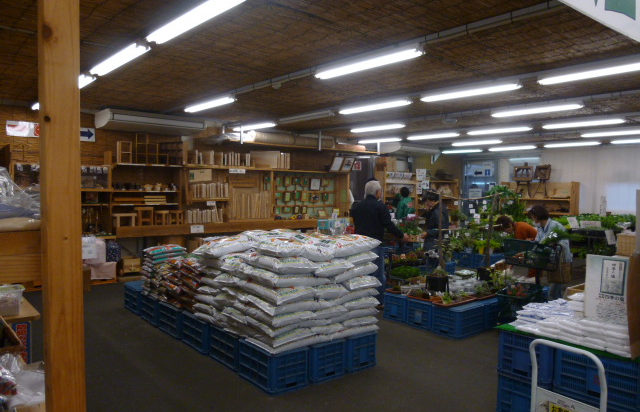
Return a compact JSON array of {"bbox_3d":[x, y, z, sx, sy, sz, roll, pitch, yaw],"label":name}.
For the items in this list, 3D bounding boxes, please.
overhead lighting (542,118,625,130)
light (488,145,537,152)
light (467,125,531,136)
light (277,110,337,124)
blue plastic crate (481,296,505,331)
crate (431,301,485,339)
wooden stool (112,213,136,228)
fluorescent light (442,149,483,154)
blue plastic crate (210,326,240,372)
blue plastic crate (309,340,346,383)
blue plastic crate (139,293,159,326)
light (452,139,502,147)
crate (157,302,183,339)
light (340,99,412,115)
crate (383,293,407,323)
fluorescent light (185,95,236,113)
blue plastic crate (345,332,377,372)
[{"bbox_3d":[4.159,-1.297,7.354,0.150,0.080,1.210,-1,3,-43],"label":"overhead lighting"},{"bbox_3d":[4.628,-1.409,11.208,0.160,0.090,1.230,-2,3,-41],"label":"light"},{"bbox_3d":[3.219,-1.380,8.380,0.165,0.085,1.230,-1,3,-44],"label":"light"},{"bbox_3d":[-0.231,-1.363,7.195,0.150,0.080,1.210,-1,3,-43],"label":"light"},{"bbox_3d":[1.865,1.190,5.226,0.520,0.305,0.365,-2,3,-39],"label":"blue plastic crate"},{"bbox_3d":[1.596,1.290,5.318,0.520,0.305,0.365,-1,2,-39],"label":"crate"},{"bbox_3d":[-3.178,0.236,7.529,0.345,0.225,0.220,-1,3,-43],"label":"wooden stool"},{"bbox_3d":[3.890,-1.488,12.637,0.150,0.080,1.210,-1,3,-43],"label":"fluorescent light"},{"bbox_3d":[-0.707,1.227,4.150,0.366,0.305,0.523,-1,3,-41],"label":"blue plastic crate"},{"bbox_3d":[-0.104,1.244,3.935,0.366,0.305,0.523,-1,3,-41],"label":"blue plastic crate"},{"bbox_3d":[-1.798,1.168,5.363,0.366,0.305,0.523,-1,3,-41],"label":"blue plastic crate"},{"bbox_3d":[3.533,-1.442,10.479,0.165,0.085,1.230,-1,3,-44],"label":"light"},{"bbox_3d":[-1.451,1.203,5.011,0.368,0.305,0.525,-1,3,-41],"label":"crate"},{"bbox_3d":[0.693,-1.300,6.000,0.160,0.090,1.230,-2,3,-41],"label":"light"},{"bbox_3d":[1.126,1.267,5.887,0.520,0.305,0.365,-1,2,-39],"label":"crate"},{"bbox_3d":[-1.466,-1.359,6.103,0.170,0.100,1.220,-1,3,-43],"label":"fluorescent light"},{"bbox_3d":[0.220,1.306,4.331,0.365,0.305,0.520,-1,2,-37],"label":"blue plastic crate"}]

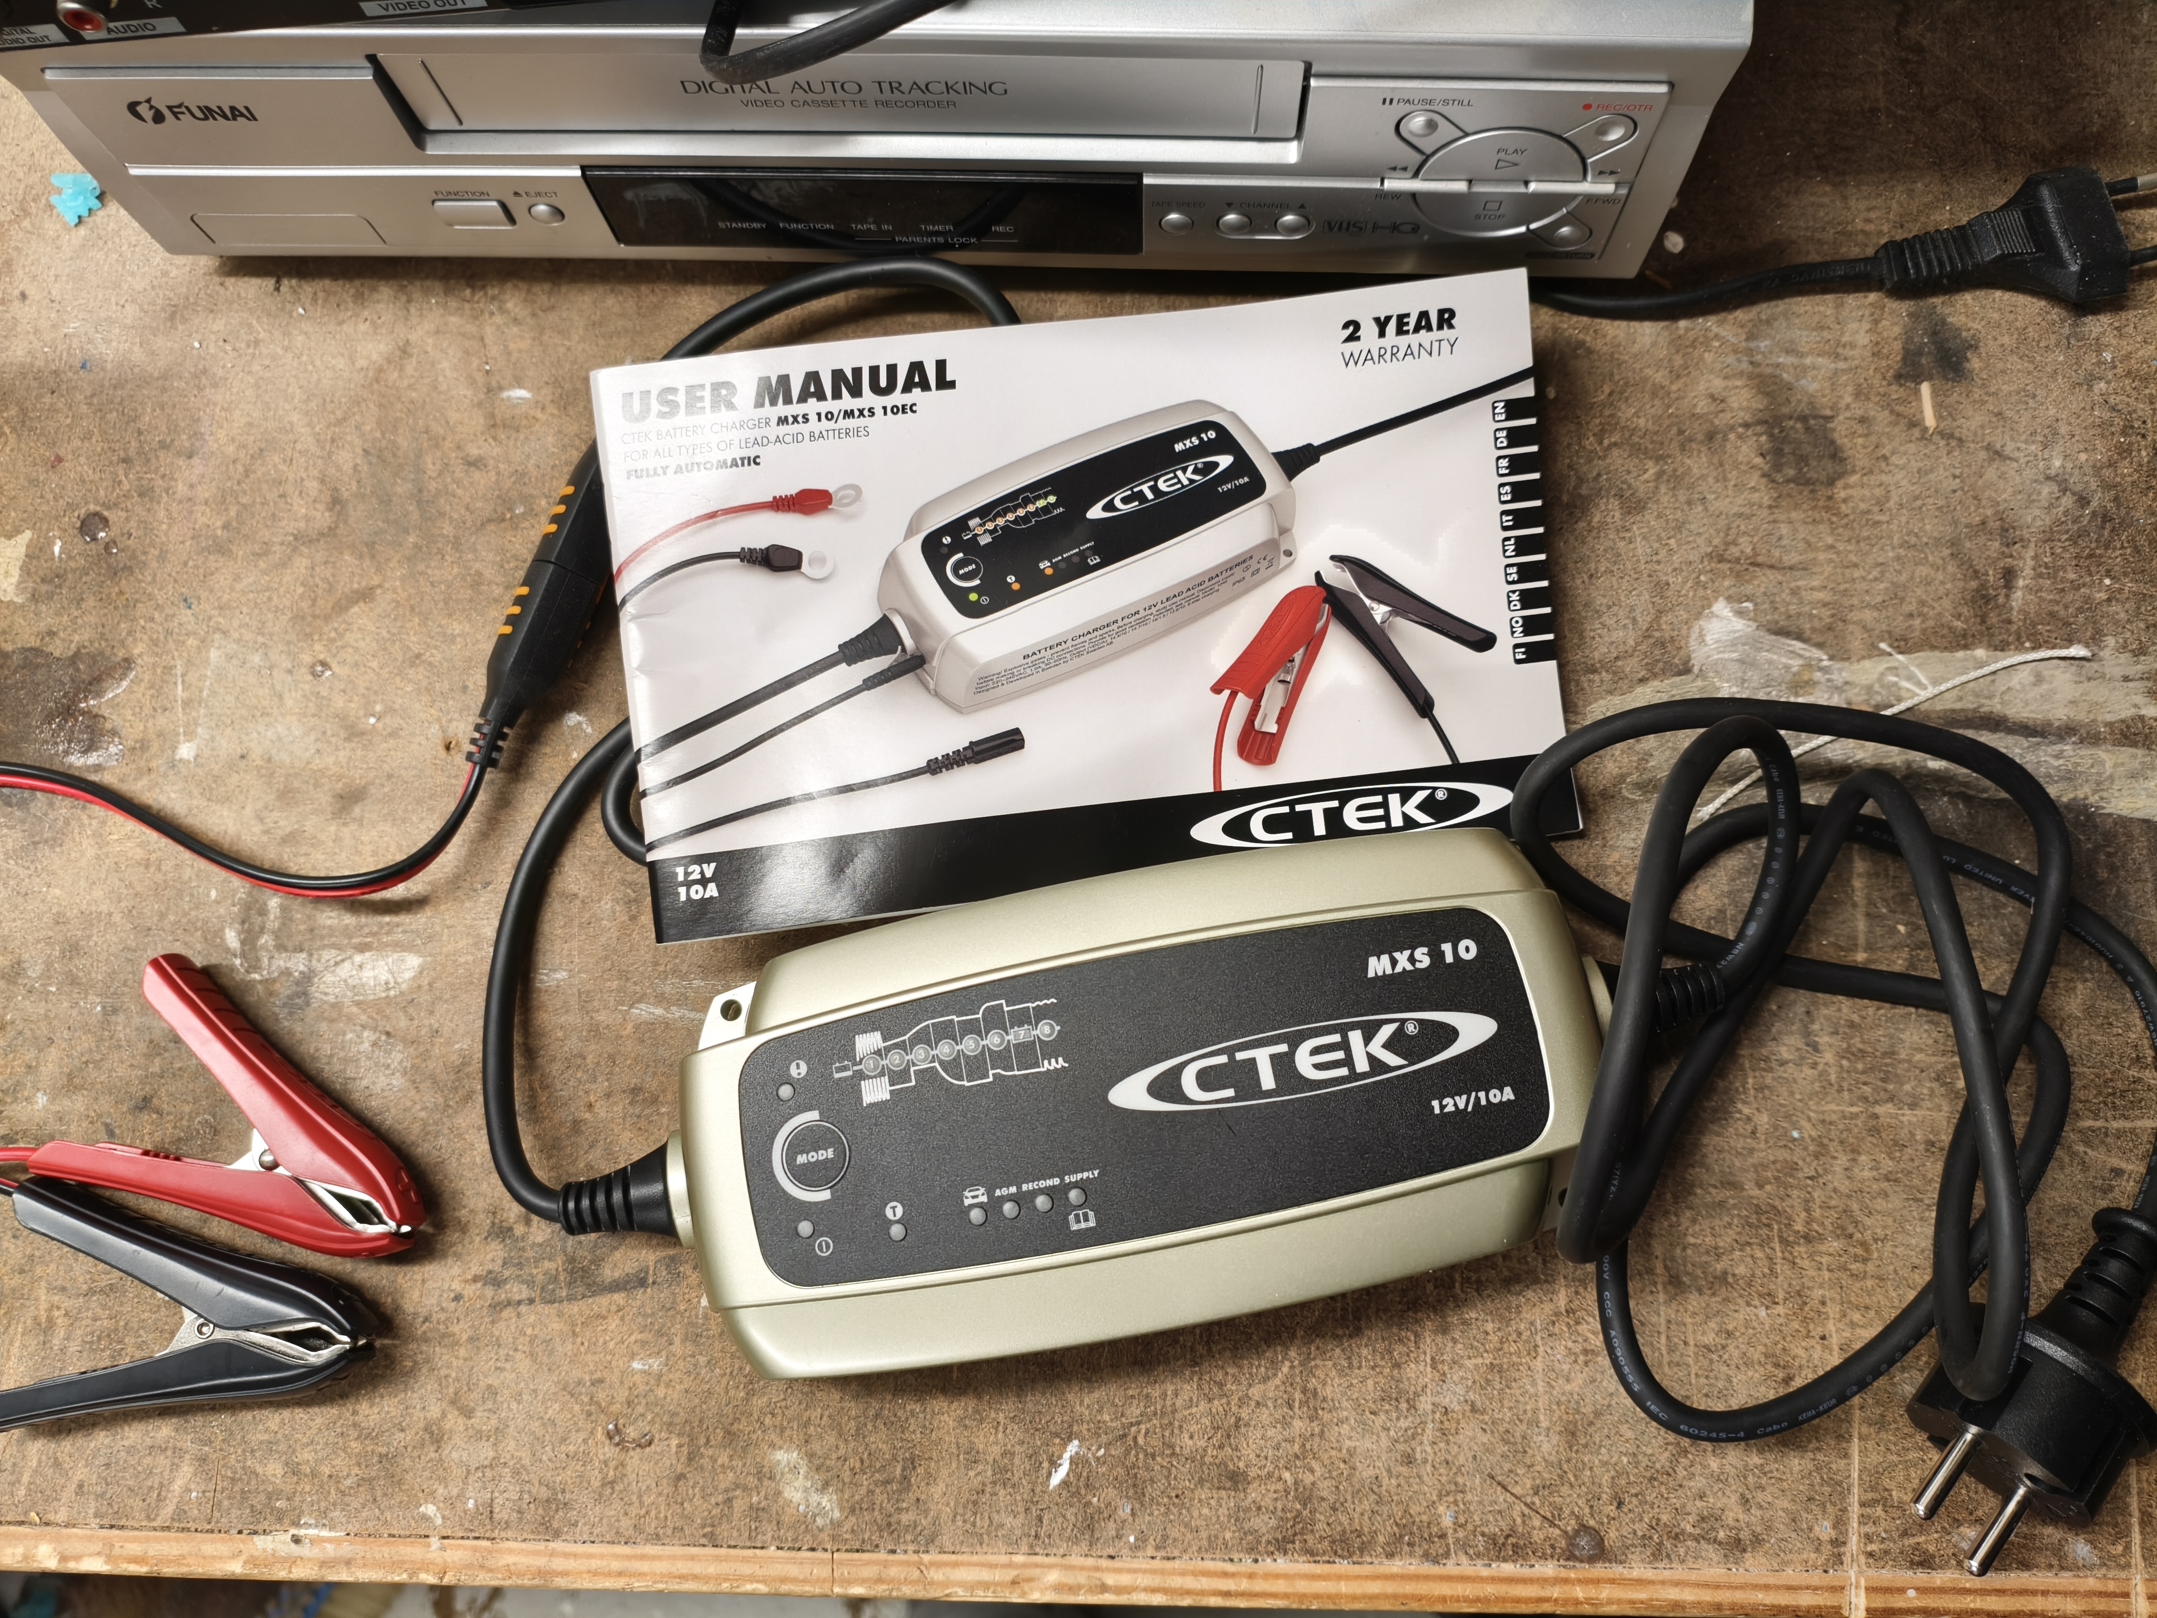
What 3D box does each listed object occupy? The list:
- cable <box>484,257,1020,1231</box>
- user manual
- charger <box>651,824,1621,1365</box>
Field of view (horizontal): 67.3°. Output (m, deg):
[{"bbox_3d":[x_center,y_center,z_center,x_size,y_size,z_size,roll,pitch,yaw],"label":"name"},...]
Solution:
[{"bbox_3d":[-0.073,-0.016,0.363,0.120,0.025,0.219,0,82,2],"label":"cable"},{"bbox_3d":[0.003,-0.046,0.367,0.210,0.008,0.127,-7,92,-2],"label":"user manual"},{"bbox_3d":[0.013,0.060,0.337,0.196,0.050,0.095,-11,82,0],"label":"charger"}]

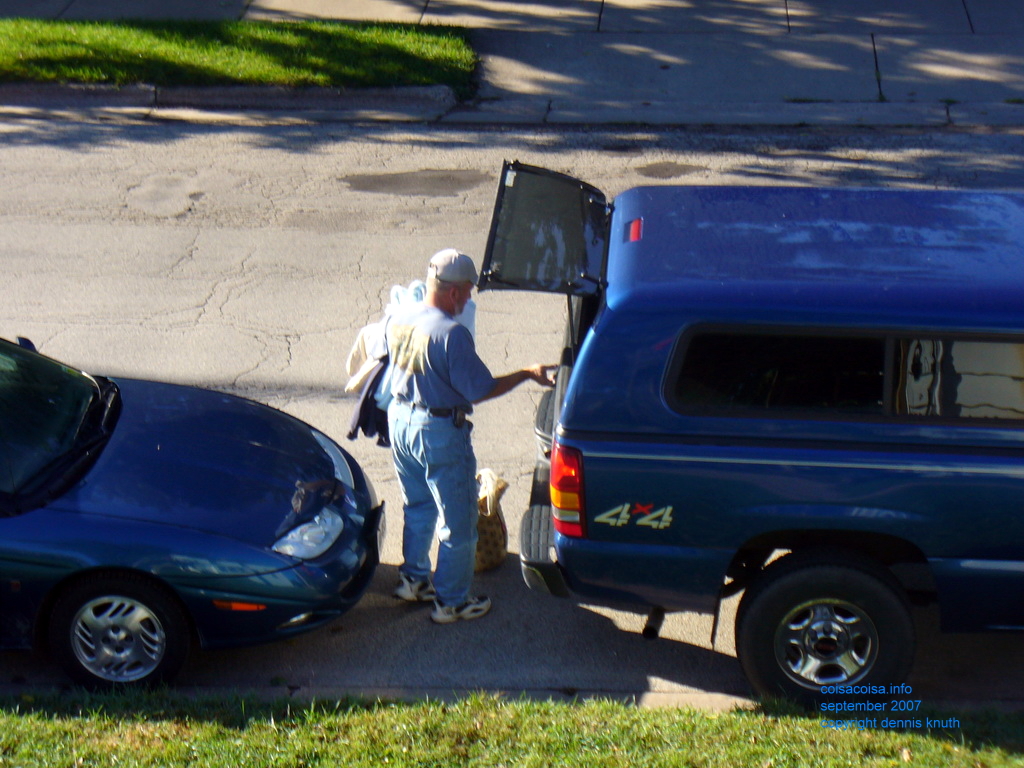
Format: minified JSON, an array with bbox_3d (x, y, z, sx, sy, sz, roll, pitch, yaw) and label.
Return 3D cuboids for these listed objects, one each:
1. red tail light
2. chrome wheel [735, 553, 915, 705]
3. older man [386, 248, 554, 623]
[{"bbox_3d":[0.245,0.424,12.223,0.152,0.423,0.160,1,21,4],"label":"red tail light"},{"bbox_3d":[1.350,1.068,12.452,0.772,0.765,0.250,1,21,4],"label":"chrome wheel"},{"bbox_3d":[-0.227,0.208,13.374,0.680,1.740,0.560,-12,24,-26],"label":"older man"}]

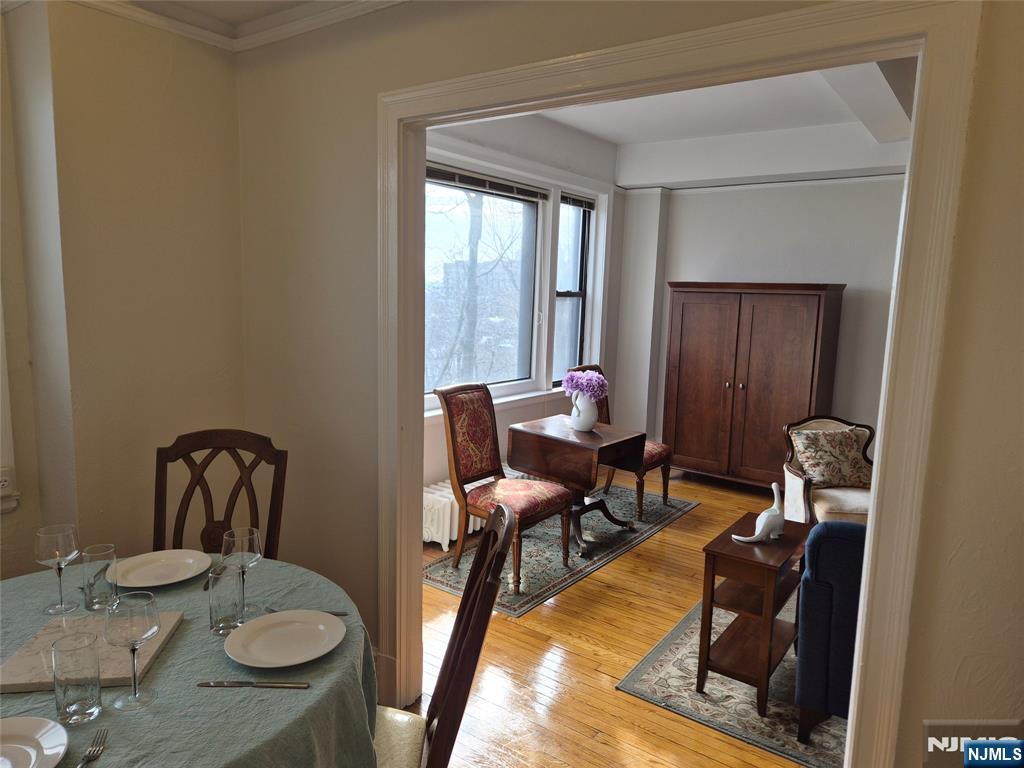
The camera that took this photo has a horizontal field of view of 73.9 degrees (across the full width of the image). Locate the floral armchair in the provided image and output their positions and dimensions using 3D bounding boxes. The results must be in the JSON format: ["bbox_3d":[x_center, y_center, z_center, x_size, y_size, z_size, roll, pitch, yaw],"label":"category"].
[{"bbox_3d":[1.860,0.678,3.770,0.640,0.870,0.680,3,8,7],"label":"floral armchair"}]

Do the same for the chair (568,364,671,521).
[{"bbox_3d":[0.800,0.400,5.045,0.660,1.010,0.515,7,10,35],"label":"chair"}]

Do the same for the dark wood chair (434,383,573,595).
[{"bbox_3d":[-0.062,0.544,3.854,0.660,1.010,0.515,8,10,37],"label":"dark wood chair"}]

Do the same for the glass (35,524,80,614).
[{"bbox_3d":[-1.127,0.462,1.692,0.094,0.206,0.094,7,10,35],"label":"glass"}]

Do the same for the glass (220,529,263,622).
[{"bbox_3d":[-0.681,0.471,1.712,0.096,0.206,0.096,7,10,35],"label":"glass"}]

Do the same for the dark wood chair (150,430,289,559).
[{"bbox_3d":[-1.088,0.719,2.375,0.500,1.020,0.560,1,8,-3],"label":"dark wood chair"}]

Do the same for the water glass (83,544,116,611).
[{"bbox_3d":[-1.043,0.490,1.720,0.071,0.148,0.071,7,10,35],"label":"water glass"}]

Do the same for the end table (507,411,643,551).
[{"bbox_3d":[0.416,0.638,4.436,0.730,0.687,0.620,9,11,42],"label":"end table"}]

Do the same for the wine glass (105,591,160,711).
[{"bbox_3d":[-0.765,0.541,1.378,0.098,0.212,0.098,1,8,0],"label":"wine glass"}]

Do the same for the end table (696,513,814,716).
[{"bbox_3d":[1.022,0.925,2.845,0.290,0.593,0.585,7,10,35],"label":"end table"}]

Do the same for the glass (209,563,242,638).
[{"bbox_3d":[-0.678,0.514,1.615,0.074,0.148,0.074,7,10,35],"label":"glass"}]

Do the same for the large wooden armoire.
[{"bbox_3d":[1.958,0.015,5.667,1.214,1.661,0.640,7,10,35],"label":"large wooden armoire"}]

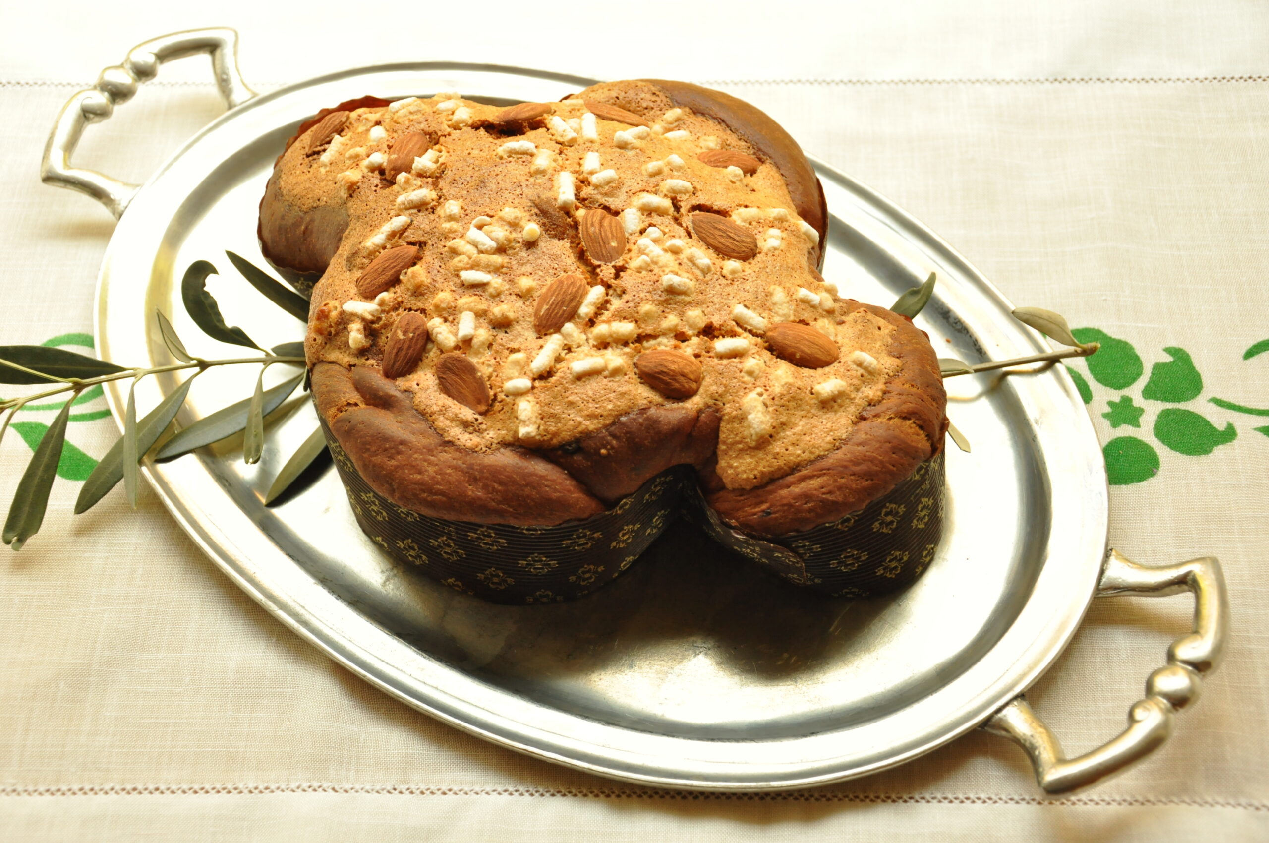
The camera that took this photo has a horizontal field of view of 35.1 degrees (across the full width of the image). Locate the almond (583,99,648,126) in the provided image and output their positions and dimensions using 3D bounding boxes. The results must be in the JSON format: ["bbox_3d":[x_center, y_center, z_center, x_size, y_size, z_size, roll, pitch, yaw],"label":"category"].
[{"bbox_3d":[-0.006,-0.105,0.680,0.026,0.007,0.013,25,32,30],"label":"almond"}]

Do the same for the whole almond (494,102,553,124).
[{"bbox_3d":[-0.038,-0.105,0.682,0.014,0.007,0.025,15,27,38],"label":"whole almond"}]

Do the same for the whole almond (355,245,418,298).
[{"bbox_3d":[-0.079,-0.048,0.639,0.024,0.008,0.014,-43,51,-18],"label":"whole almond"}]

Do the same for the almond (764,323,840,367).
[{"bbox_3d":[0.053,-0.024,0.643,0.026,0.009,0.014,26,56,15],"label":"almond"}]

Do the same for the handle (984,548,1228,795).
[{"bbox_3d":[0.141,0.073,0.591,0.050,0.021,0.097,30,59,22],"label":"handle"}]

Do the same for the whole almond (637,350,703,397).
[{"bbox_3d":[0.011,-0.015,0.610,0.023,0.009,0.014,29,66,22],"label":"whole almond"}]

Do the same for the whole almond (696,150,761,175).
[{"bbox_3d":[0.032,-0.089,0.689,0.024,0.009,0.012,9,45,2],"label":"whole almond"}]

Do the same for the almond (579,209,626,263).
[{"bbox_3d":[-0.010,-0.061,0.663,0.014,0.009,0.021,-11,61,-4],"label":"almond"}]

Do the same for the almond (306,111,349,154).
[{"bbox_3d":[-0.105,-0.099,0.686,0.014,0.008,0.025,-10,34,29],"label":"almond"}]

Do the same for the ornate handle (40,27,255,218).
[{"bbox_3d":[-0.192,-0.121,0.792,0.052,0.022,0.106,30,60,23],"label":"ornate handle"}]

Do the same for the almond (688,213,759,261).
[{"bbox_3d":[0.028,-0.059,0.636,0.025,0.009,0.014,35,54,23],"label":"almond"}]

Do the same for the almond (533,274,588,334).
[{"bbox_3d":[-0.024,-0.037,0.646,0.014,0.009,0.024,17,60,17],"label":"almond"}]

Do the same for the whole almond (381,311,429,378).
[{"bbox_3d":[-0.071,-0.024,0.624,0.014,0.008,0.025,6,58,21],"label":"whole almond"}]

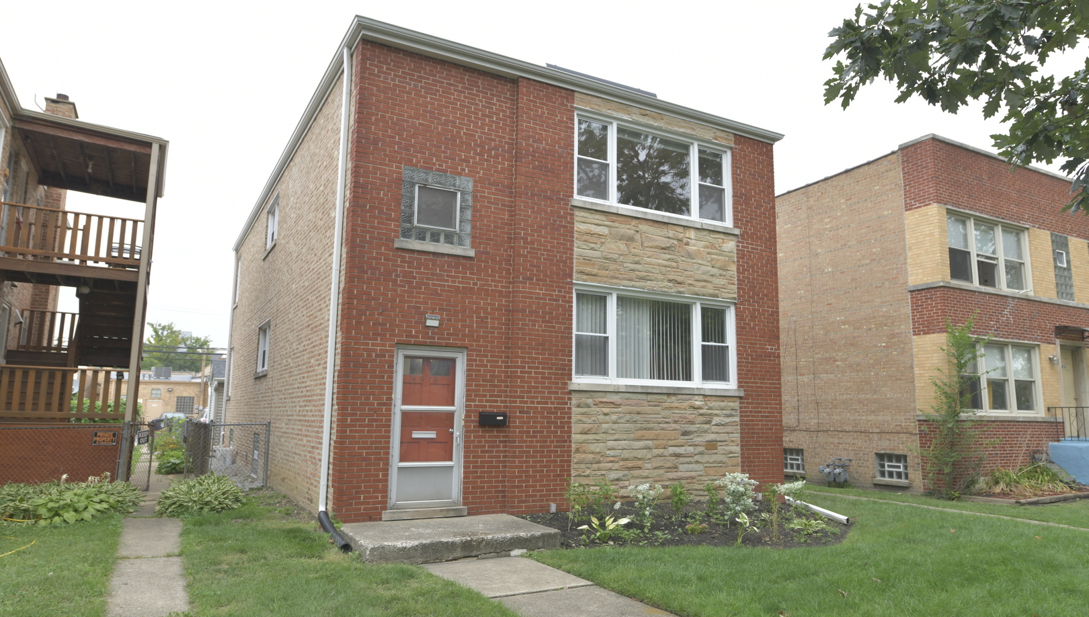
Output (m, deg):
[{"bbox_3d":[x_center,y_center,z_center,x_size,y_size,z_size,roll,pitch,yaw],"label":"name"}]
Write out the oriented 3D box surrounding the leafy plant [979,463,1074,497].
[{"bbox_3d":[10.093,3.562,15.157,2.200,0.530,1.150,6,-10,-28],"label":"leafy plant"}]

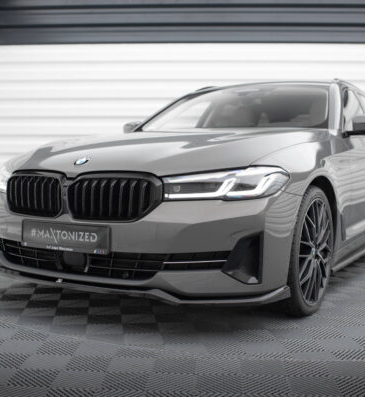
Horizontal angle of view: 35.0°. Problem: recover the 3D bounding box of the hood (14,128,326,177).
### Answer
[{"bbox_3d":[-0.169,-0.289,3.265,1.560,0.280,1.360,3,5,30],"label":"hood"}]

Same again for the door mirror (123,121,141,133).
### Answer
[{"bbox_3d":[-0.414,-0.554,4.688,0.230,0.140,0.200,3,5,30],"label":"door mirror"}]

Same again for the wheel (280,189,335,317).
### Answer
[{"bbox_3d":[0.576,0.270,3.041,0.250,0.680,0.680,3,5,30],"label":"wheel"}]

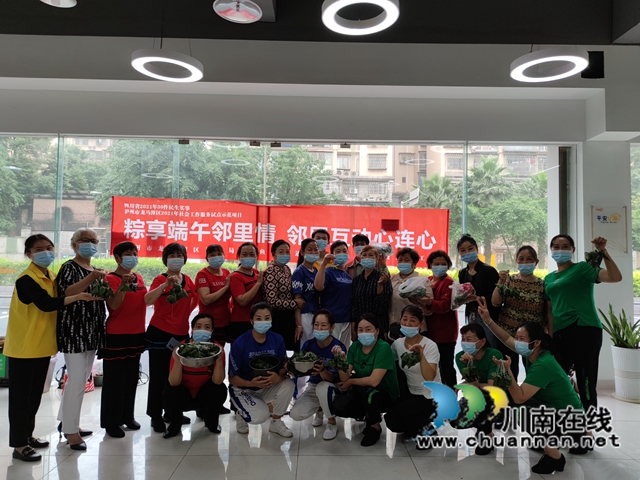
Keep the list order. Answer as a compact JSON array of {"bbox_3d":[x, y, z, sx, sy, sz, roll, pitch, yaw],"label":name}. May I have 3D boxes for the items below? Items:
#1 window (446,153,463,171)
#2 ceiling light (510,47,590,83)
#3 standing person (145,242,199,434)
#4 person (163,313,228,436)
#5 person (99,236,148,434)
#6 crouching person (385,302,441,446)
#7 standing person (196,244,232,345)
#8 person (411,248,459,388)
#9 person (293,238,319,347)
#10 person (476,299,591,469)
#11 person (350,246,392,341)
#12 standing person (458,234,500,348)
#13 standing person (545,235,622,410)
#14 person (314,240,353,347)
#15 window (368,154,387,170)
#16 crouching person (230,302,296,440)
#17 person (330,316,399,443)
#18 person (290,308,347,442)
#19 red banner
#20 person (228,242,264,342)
[{"bbox_3d":[12.826,-7.431,42.000,1.600,1.650,0.200,0,-2,0],"label":"window"},{"bbox_3d":[1.925,-1.465,3.742,0.578,0.075,0.578,1,-2,-1],"label":"ceiling light"},{"bbox_3d":[-1.272,0.817,3.853,0.460,1.570,0.380,1,-3,-18],"label":"standing person"},{"bbox_3d":[-1.035,1.086,3.703,0.500,0.943,0.580,1,-3,-9],"label":"person"},{"bbox_3d":[-1.615,0.809,3.713,0.420,1.570,0.380,2,-3,-27],"label":"person"},{"bbox_3d":[0.750,1.055,3.561,0.500,1.067,0.640,0,-3,14],"label":"crouching person"},{"bbox_3d":[-0.963,0.804,3.969,0.420,1.535,0.370,3,-4,-39],"label":"standing person"},{"bbox_3d":[1.029,0.854,3.965,0.450,1.521,0.420,-2,-4,37],"label":"person"},{"bbox_3d":[-0.101,0.790,4.164,0.420,1.606,0.310,2,-3,-29],"label":"person"},{"bbox_3d":[1.539,1.013,3.233,0.760,1.129,0.570,3,-4,-31],"label":"person"},{"bbox_3d":[0.467,0.826,4.071,0.460,1.539,0.340,0,-3,7],"label":"person"},{"bbox_3d":[1.442,0.772,4.010,0.450,1.640,0.340,-1,-3,34],"label":"standing person"},{"bbox_3d":[1.989,0.774,3.408,0.580,1.637,0.360,-1,-4,30],"label":"standing person"},{"bbox_3d":[0.122,0.795,4.017,0.450,1.587,0.350,2,-3,-19],"label":"person"},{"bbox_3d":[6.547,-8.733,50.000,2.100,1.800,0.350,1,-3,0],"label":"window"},{"bbox_3d":[-0.491,1.039,3.725,0.600,1.040,0.660,1,-3,-13],"label":"crouching person"},{"bbox_3d":[0.365,1.073,3.644,0.550,0.980,0.680,-1,-3,30],"label":"person"},{"bbox_3d":[-0.009,1.089,3.762,0.520,1.040,0.620,0,-2,12],"label":"person"},{"bbox_3d":[-0.450,-0.093,5.146,3.903,0.684,0.050,2,-2,-1],"label":"red banner"},{"bbox_3d":[-0.708,0.800,4.218,0.450,1.560,0.340,2,-3,-30],"label":"person"}]

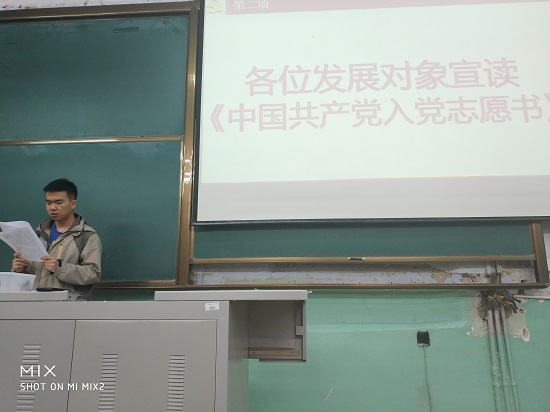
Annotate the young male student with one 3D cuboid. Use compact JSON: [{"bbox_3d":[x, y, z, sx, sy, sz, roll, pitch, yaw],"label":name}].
[{"bbox_3d":[-1.150,0.667,2.606,0.540,1.720,0.460,-3,-15,13],"label":"young male student"}]

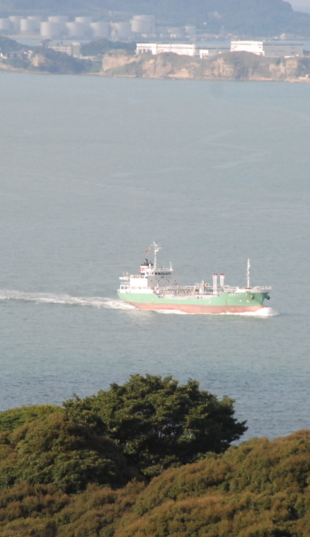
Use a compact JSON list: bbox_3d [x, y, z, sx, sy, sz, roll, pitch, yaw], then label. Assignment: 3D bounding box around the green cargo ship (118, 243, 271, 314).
[{"bbox_3d":[11.963,3.547,1837.082,11.200,19.500,72.000,-2,3,-31],"label":"green cargo ship"}]

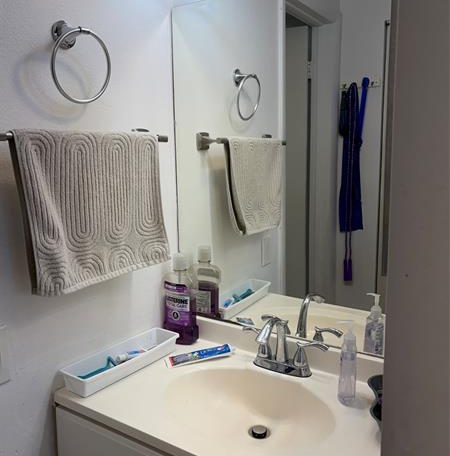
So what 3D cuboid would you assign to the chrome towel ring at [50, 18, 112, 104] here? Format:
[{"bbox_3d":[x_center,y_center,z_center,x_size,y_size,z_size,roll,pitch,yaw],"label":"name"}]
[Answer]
[{"bbox_3d":[-0.331,-0.363,1.008,0.090,0.169,0.153,5,11,33],"label":"chrome towel ring"}]

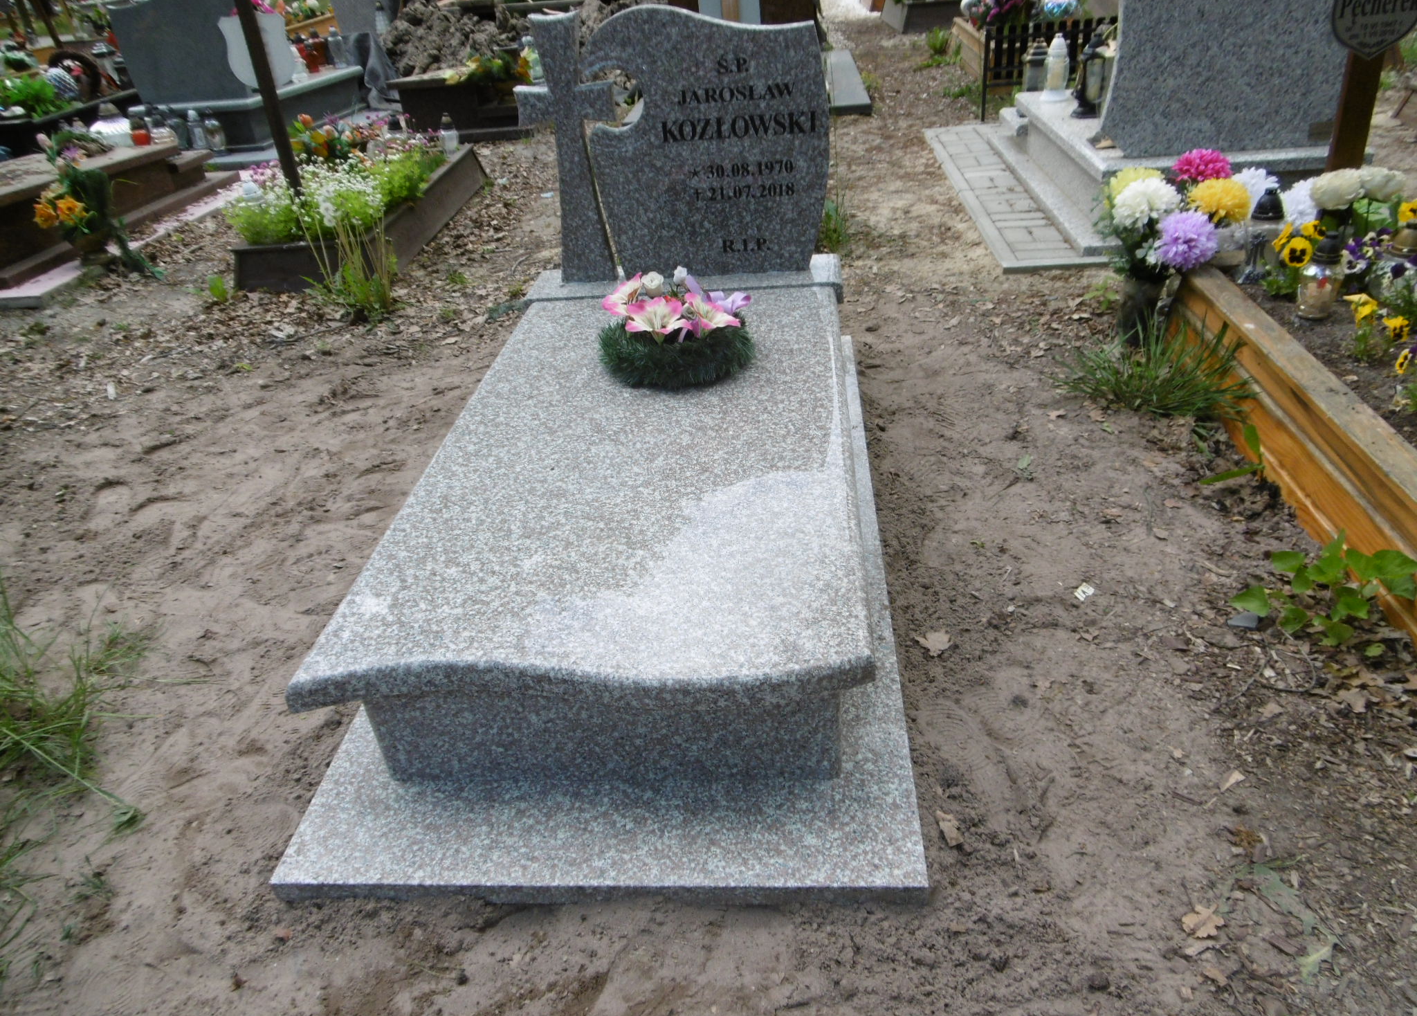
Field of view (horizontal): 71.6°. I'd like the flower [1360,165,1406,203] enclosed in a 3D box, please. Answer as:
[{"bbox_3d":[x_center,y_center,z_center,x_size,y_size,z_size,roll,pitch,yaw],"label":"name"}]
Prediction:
[{"bbox_3d":[1.702,-0.820,2.487,0.130,0.092,0.125,15,38,30],"label":"flower"}]

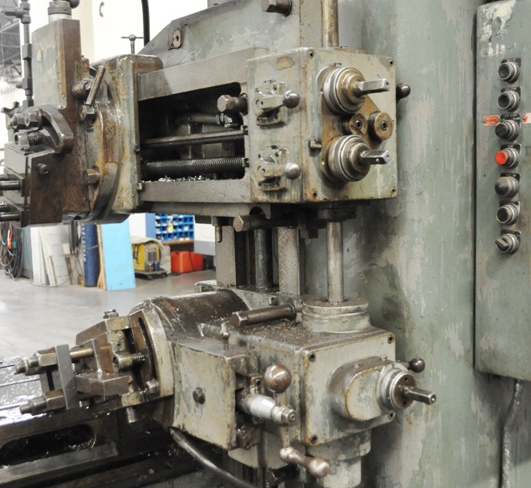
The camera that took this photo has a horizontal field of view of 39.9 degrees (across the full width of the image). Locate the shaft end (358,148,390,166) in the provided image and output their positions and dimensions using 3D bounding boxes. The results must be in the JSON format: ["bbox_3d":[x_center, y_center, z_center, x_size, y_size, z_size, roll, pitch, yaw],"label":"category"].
[{"bbox_3d":[0.167,-0.132,1.119,0.049,0.015,0.015,4,47,50],"label":"shaft end"}]

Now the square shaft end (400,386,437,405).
[{"bbox_3d":[0.258,0.253,1.219,0.015,0.015,0.049,-22,16,-37],"label":"square shaft end"}]

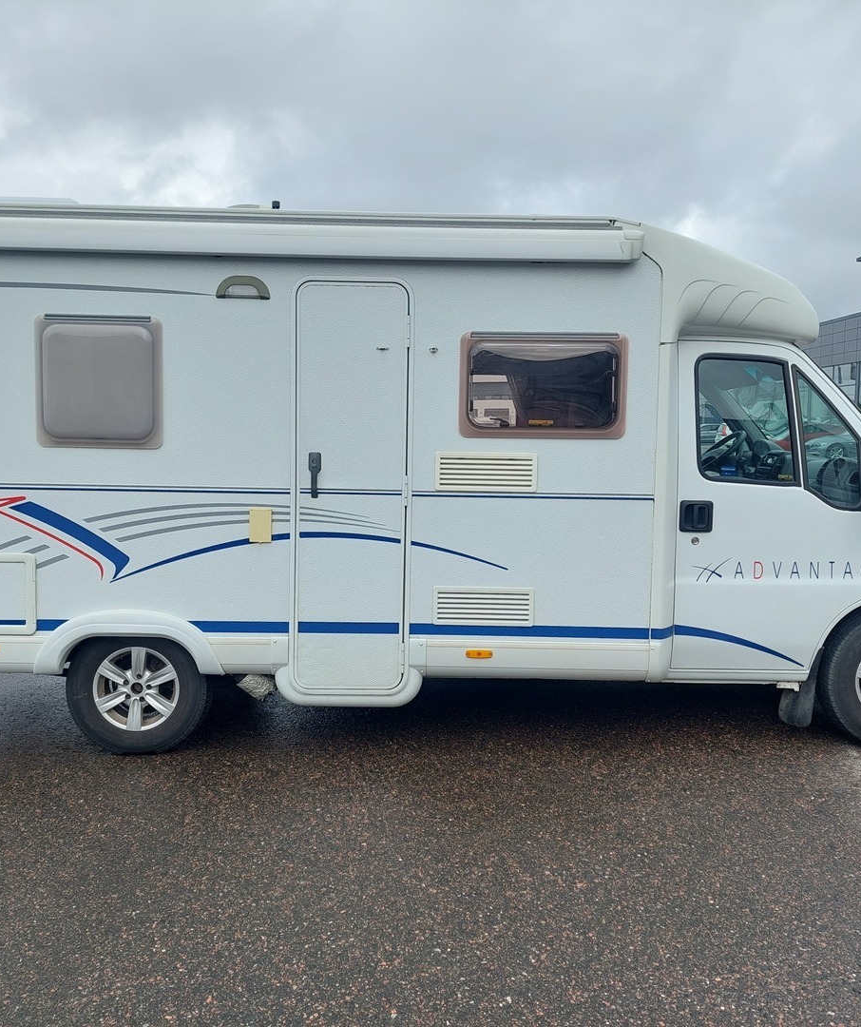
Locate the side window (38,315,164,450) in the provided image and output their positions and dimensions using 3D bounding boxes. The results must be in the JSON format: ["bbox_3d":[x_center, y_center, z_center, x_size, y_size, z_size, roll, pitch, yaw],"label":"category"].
[{"bbox_3d":[-1.529,-0.602,4.555,0.584,0.607,0.060,1,6,-1],"label":"side window"}]

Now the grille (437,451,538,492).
[{"bbox_3d":[0.263,-0.191,4.627,0.476,0.188,0.035,1,6,-1],"label":"grille"}]

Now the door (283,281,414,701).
[{"bbox_3d":[-0.367,-0.106,4.644,0.577,1.966,0.070,1,6,-1],"label":"door"}]

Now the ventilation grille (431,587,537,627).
[{"bbox_3d":[0.253,0.445,4.693,0.475,0.186,0.035,1,6,-1],"label":"ventilation grille"}]

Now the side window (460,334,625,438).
[{"bbox_3d":[0.524,-0.589,4.586,0.776,0.488,0.060,1,6,-1],"label":"side window"}]

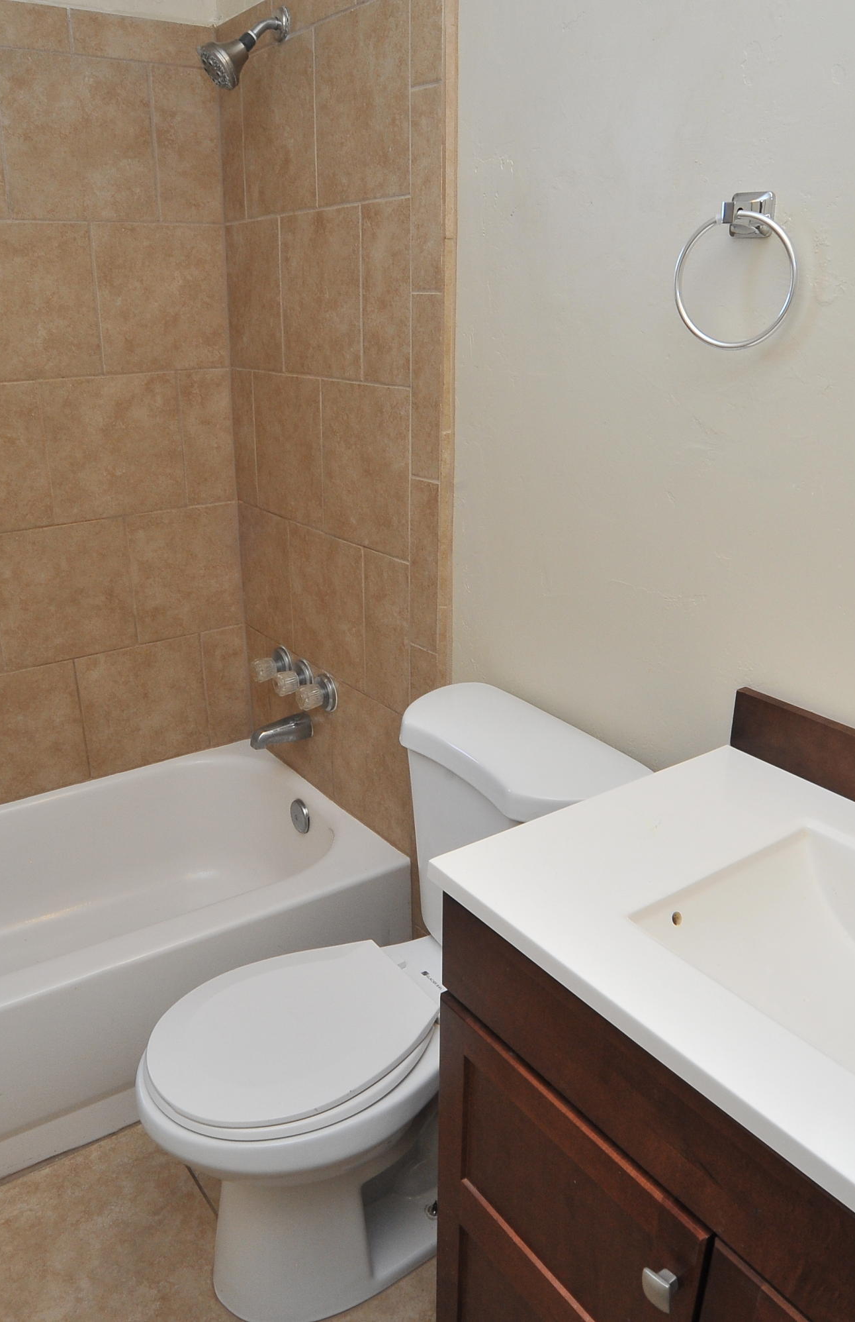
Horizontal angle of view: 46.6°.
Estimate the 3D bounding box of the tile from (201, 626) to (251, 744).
[{"bbox_3d":[-0.505,0.056,2.536,0.125,0.319,0.010,-15,26,-33],"label":"tile"}]

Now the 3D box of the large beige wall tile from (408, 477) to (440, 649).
[{"bbox_3d":[-0.001,-0.170,1.794,0.010,0.304,0.087,-14,25,-33],"label":"large beige wall tile"}]

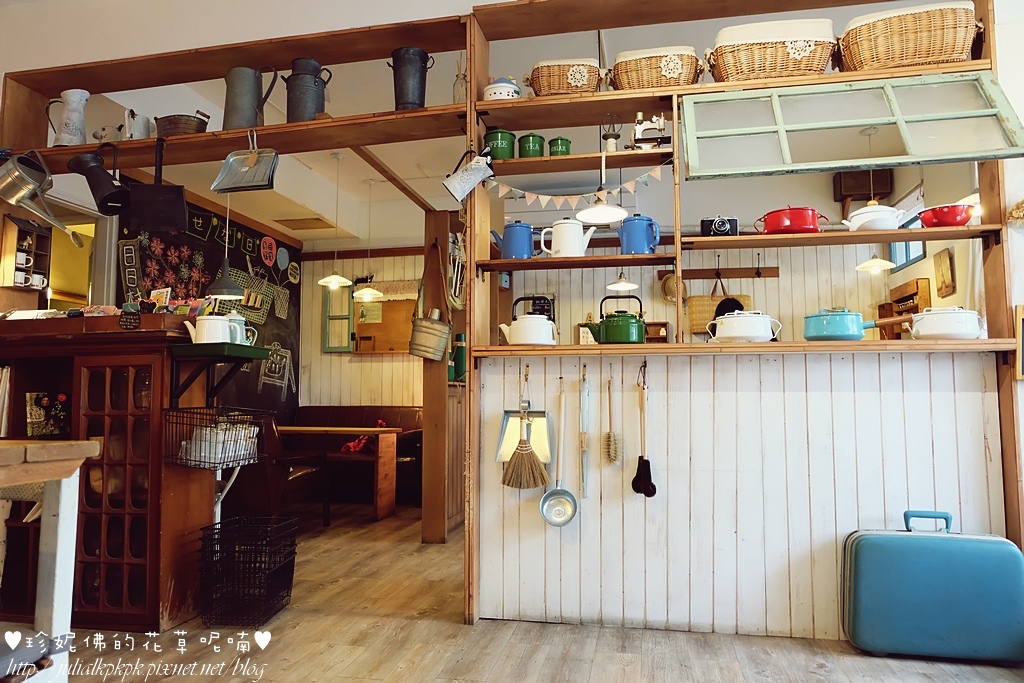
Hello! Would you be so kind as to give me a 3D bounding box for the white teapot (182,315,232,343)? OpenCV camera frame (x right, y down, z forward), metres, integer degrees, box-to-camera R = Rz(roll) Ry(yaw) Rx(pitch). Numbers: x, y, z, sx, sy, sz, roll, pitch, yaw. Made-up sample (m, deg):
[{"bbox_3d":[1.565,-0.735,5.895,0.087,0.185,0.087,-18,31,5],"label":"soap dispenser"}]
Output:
[{"bbox_3d":[-1.273,-0.034,2.886,0.250,0.125,0.146,0,-4,6],"label":"white teapot"}]

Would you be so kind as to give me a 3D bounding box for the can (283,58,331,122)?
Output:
[{"bbox_3d":[-1.026,-1.222,3.407,0.257,0.345,0.180,-1,-4,14],"label":"can"}]

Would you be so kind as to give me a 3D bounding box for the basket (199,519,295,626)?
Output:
[{"bbox_3d":[-1.118,0.981,2.919,0.286,0.400,0.294,0,-4,5],"label":"basket"}]

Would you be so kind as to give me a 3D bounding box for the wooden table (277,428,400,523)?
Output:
[{"bbox_3d":[-1.585,1.028,5.362,1.306,0.672,0.547,-1,-4,11],"label":"wooden table"}]

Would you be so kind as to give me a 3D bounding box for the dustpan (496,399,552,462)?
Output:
[{"bbox_3d":[0.053,0.382,2.891,0.229,0.267,0.082,-1,-4,11],"label":"dustpan"}]

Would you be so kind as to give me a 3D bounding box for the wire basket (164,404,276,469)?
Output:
[{"bbox_3d":[-1.241,0.400,2.889,0.278,0.216,0.355,3,-4,11],"label":"wire basket"}]

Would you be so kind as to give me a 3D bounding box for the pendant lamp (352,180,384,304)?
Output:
[{"bbox_3d":[-1.178,-0.831,5.577,0.254,1.015,0.254,-1,-4,11],"label":"pendant lamp"}]

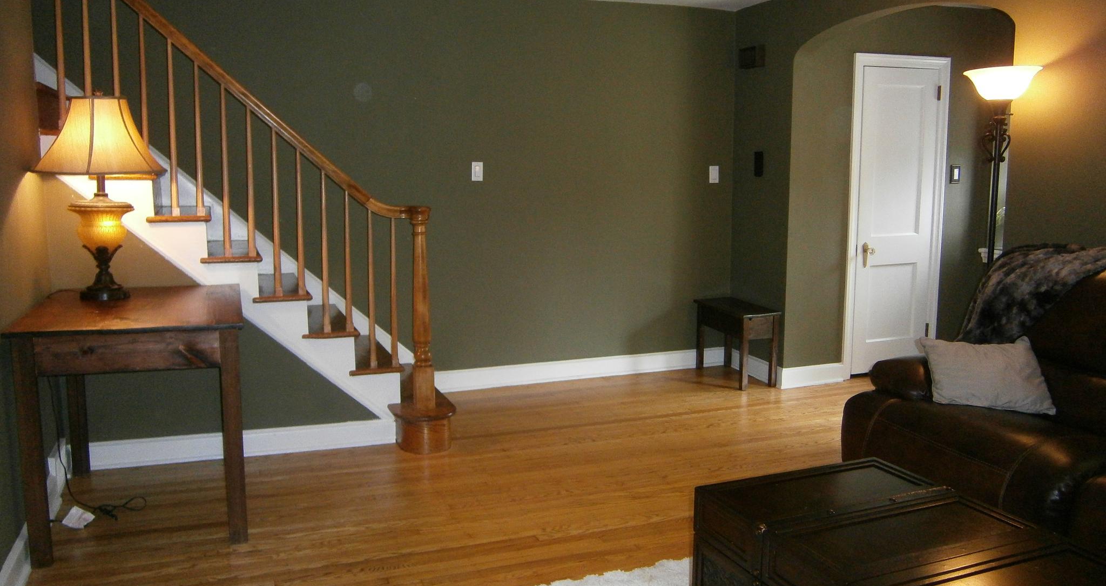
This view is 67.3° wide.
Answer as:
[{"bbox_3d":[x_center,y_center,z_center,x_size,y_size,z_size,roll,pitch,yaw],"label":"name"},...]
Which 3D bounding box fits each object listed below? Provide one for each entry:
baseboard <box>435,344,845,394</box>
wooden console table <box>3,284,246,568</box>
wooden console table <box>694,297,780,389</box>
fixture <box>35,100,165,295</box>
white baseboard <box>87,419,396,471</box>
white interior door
[{"bbox_3d":[0.565,0.527,5.222,2.660,0.135,0.694,-3,8,-21],"label":"baseboard"},{"bbox_3d":[-1.616,0.449,3.305,0.739,0.790,0.977,-2,8,-19],"label":"wooden console table"},{"bbox_3d":[1.194,0.325,5.459,0.295,0.475,0.636,-3,8,-22],"label":"wooden console table"},{"bbox_3d":[-1.833,-0.379,3.420,0.465,0.825,0.475,-3,8,-22],"label":"fixture"},{"bbox_3d":[-1.439,0.706,3.909,1.372,0.122,0.022,-2,8,-18],"label":"white baseboard"},{"bbox_3d":[2.246,-0.476,5.443,0.758,2.071,0.064,-3,8,-22],"label":"white interior door"}]

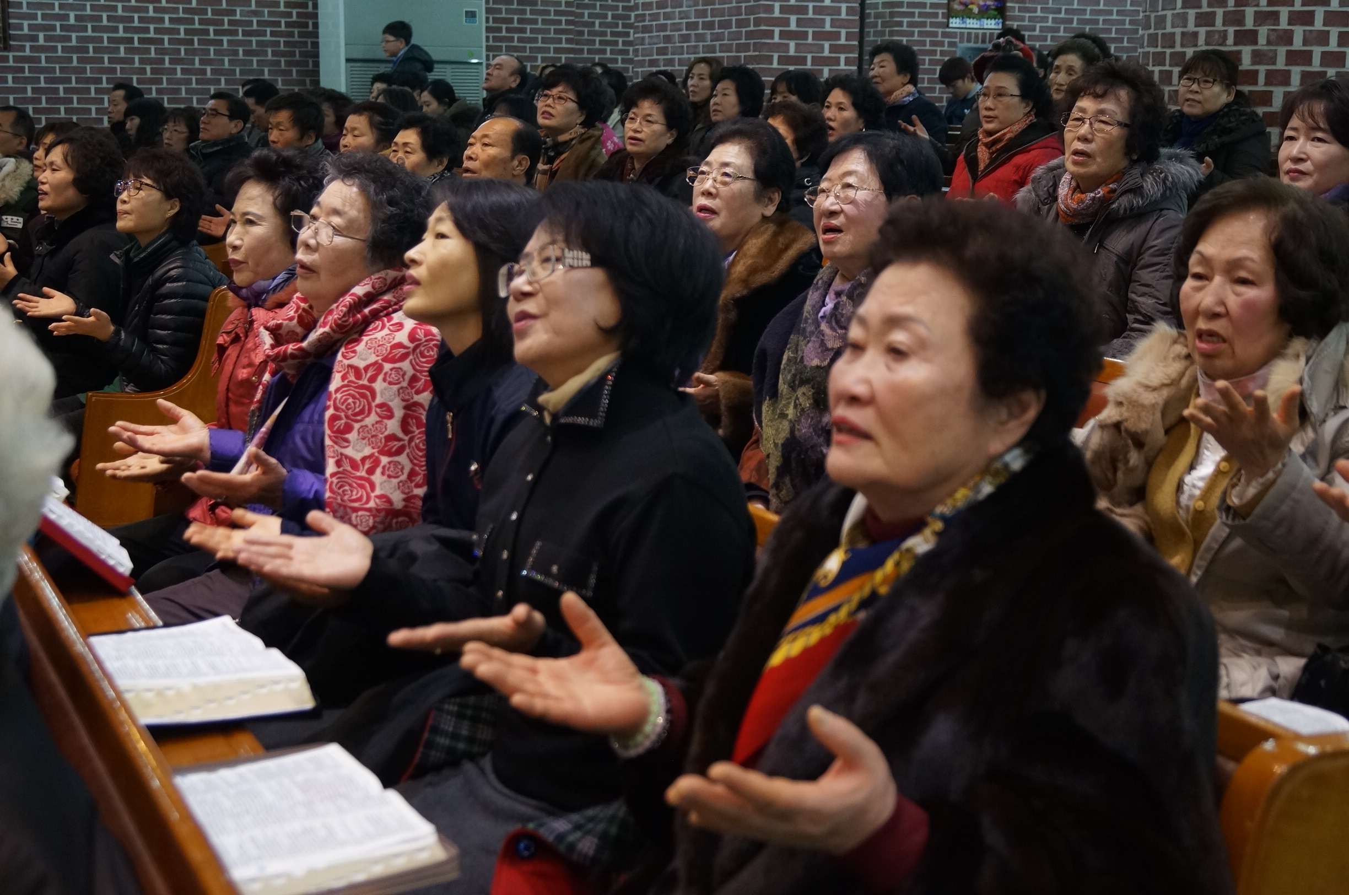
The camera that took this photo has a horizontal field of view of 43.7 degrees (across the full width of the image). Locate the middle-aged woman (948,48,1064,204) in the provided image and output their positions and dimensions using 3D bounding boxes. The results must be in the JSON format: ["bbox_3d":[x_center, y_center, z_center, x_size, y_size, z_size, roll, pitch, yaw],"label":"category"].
[{"bbox_3d":[0.924,-0.548,5.126,0.620,1.240,0.500,-8,15,-36],"label":"middle-aged woman"}]

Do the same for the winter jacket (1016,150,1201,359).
[{"bbox_3d":[0.907,-0.309,3.616,0.430,0.620,0.490,-6,14,-28],"label":"winter jacket"}]

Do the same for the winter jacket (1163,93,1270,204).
[{"bbox_3d":[1.736,-0.845,5.552,0.430,0.620,0.490,-6,14,-28],"label":"winter jacket"}]

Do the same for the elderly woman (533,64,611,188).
[{"bbox_3d":[-0.413,-0.676,5.807,0.620,1.240,0.500,-8,15,-36],"label":"elderly woman"}]

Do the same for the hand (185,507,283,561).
[{"bbox_3d":[-0.570,0.110,2.214,0.135,0.070,0.085,-6,14,-28],"label":"hand"}]

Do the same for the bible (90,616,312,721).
[{"bbox_3d":[-0.503,0.203,1.688,0.203,0.050,0.305,-6,14,-28],"label":"bible"}]

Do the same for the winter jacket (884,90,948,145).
[{"bbox_3d":[0.982,-1.178,6.888,0.430,0.600,0.480,-6,14,-28],"label":"winter jacket"}]

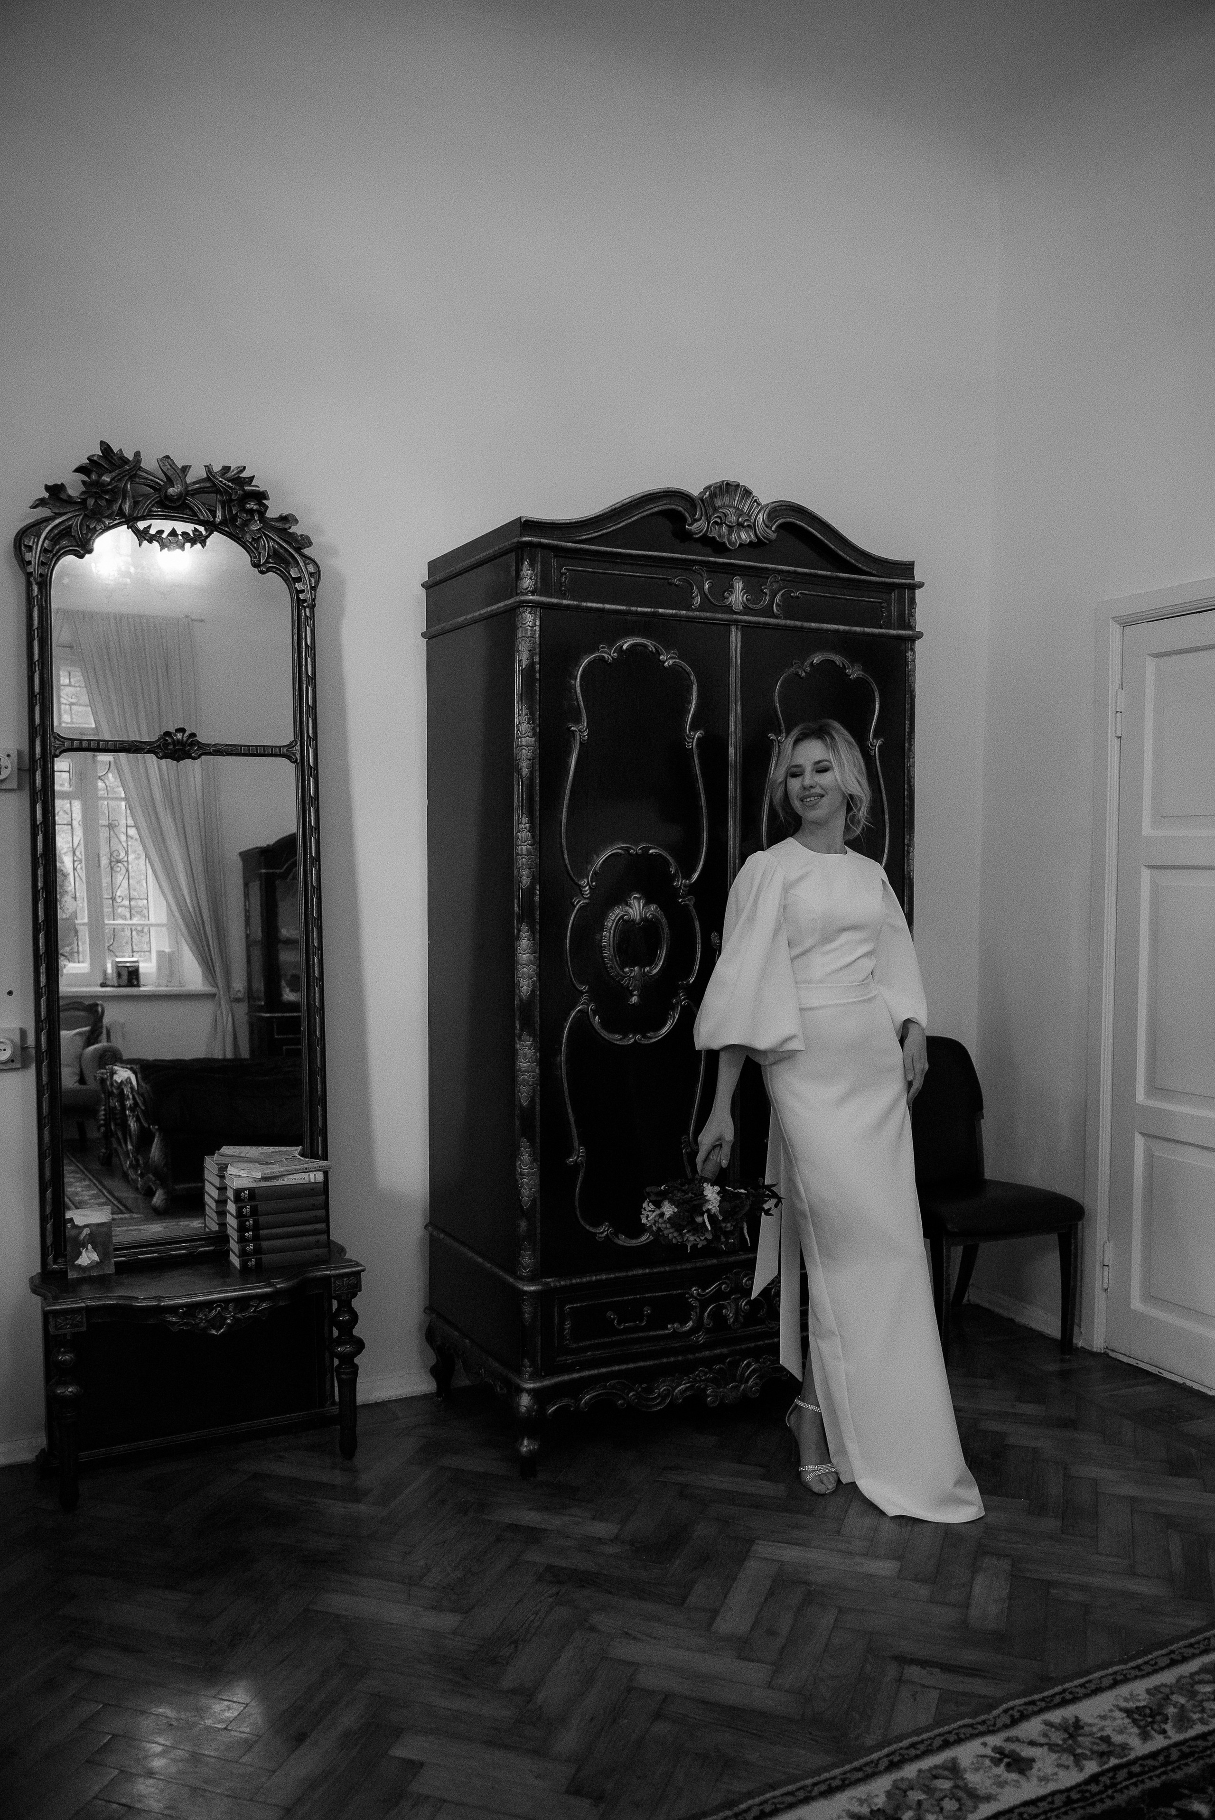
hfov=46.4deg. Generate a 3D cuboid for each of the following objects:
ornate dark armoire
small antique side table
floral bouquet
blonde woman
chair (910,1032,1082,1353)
[{"bbox_3d":[0.164,0.126,3.673,1.122,2.308,0.619,-1,3,-28],"label":"ornate dark armoire"},{"bbox_3d":[-0.951,1.068,3.305,0.705,0.448,0.315,-1,3,-28],"label":"small antique side table"},{"bbox_3d":[0.242,0.707,3.330,0.290,0.175,0.240,0,2,-14],"label":"floral bouquet"},{"bbox_3d":[0.528,0.429,3.234,0.570,1.740,0.480,0,2,-14],"label":"blonde woman"},{"bbox_3d":[1.037,0.830,4.172,0.485,0.866,0.540,-1,3,-22],"label":"chair"}]

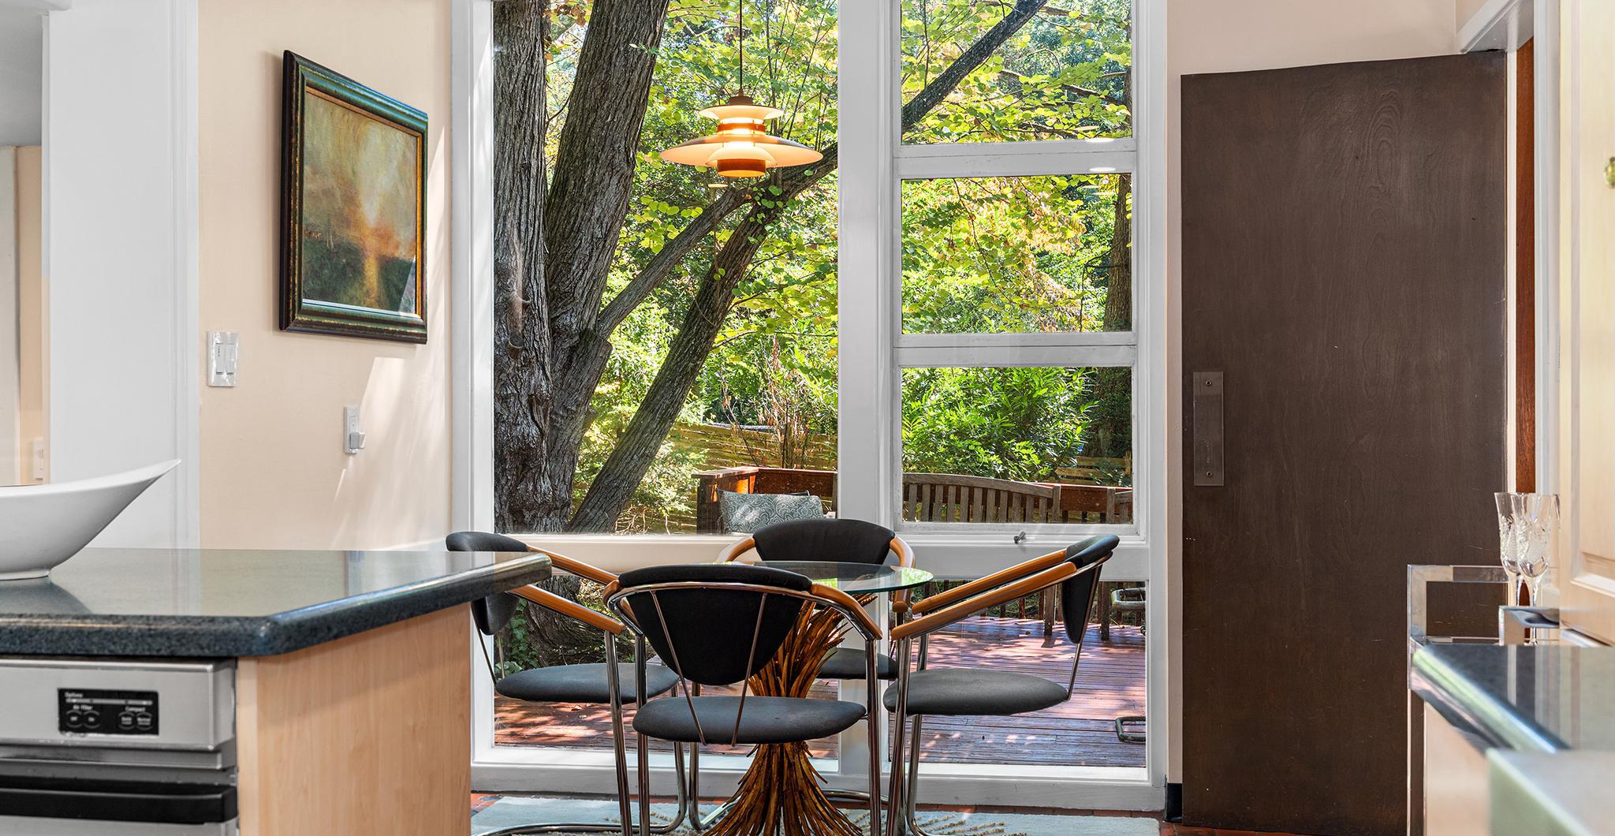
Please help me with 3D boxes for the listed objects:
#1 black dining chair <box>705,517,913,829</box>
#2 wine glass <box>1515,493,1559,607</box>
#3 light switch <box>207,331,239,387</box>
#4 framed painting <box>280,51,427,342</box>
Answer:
[{"bbox_3d":[0.017,0.678,4.617,0.575,0.803,0.570,0,0,10],"label":"black dining chair"},{"bbox_3d":[0.989,0.206,2.315,0.062,0.209,0.062,0,0,10],"label":"wine glass"},{"bbox_3d":[-1.275,-0.128,3.736,0.013,0.116,0.120,0,0,10],"label":"light switch"},{"bbox_3d":[-1.145,-0.531,4.389,0.045,0.653,0.768,0,0,10],"label":"framed painting"}]

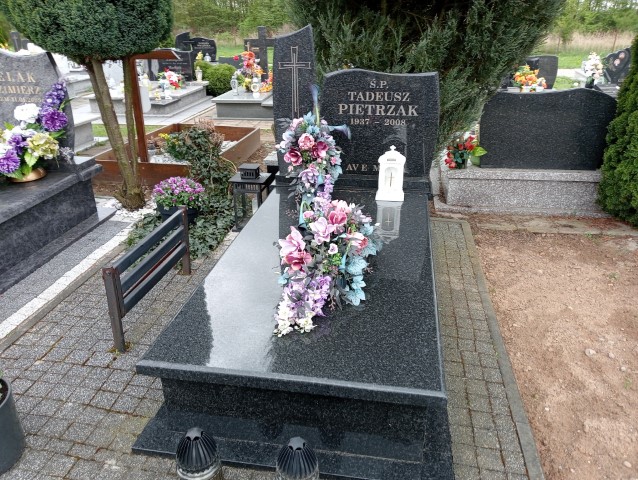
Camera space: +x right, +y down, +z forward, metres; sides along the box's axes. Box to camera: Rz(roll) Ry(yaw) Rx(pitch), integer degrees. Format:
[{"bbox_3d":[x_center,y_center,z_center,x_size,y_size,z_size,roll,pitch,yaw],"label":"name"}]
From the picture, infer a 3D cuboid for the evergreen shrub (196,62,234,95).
[{"bbox_3d":[-1.984,-3.116,10.000,0.760,0.640,0.740,5,24,8],"label":"evergreen shrub"}]

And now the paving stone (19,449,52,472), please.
[{"bbox_3d":[-0.992,0.799,1.813,0.092,0.060,0.090,5,23,10],"label":"paving stone"}]

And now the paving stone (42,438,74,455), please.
[{"bbox_3d":[-0.937,0.772,1.876,0.095,0.060,0.052,5,24,11],"label":"paving stone"}]

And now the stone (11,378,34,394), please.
[{"bbox_3d":[-1.251,0.641,2.180,0.086,0.060,0.087,5,23,10],"label":"stone"}]

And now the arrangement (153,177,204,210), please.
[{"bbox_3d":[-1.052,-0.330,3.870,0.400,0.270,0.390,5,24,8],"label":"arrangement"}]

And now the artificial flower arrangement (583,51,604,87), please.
[{"bbox_3d":[5.287,-3.274,9.950,0.420,0.680,0.400,5,24,8],"label":"artificial flower arrangement"}]

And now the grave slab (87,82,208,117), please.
[{"bbox_3d":[-2.729,-2.421,8.789,1.298,0.274,2.333,3,23,5],"label":"grave slab"}]

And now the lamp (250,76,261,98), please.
[{"bbox_3d":[-1.010,-2.427,8.224,0.155,0.310,0.140,5,24,8],"label":"lamp"}]

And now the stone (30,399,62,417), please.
[{"bbox_3d":[-1.143,0.736,2.190,0.100,0.060,0.100,5,24,8],"label":"stone"}]

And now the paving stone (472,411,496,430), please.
[{"bbox_3d":[0.693,0.787,2.199,0.100,0.060,0.100,5,24,8],"label":"paving stone"}]

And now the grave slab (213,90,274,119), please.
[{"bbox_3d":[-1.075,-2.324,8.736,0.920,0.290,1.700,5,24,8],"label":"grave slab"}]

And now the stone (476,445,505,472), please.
[{"bbox_3d":[0.603,0.799,1.828,0.084,0.060,0.095,4,23,8],"label":"stone"}]

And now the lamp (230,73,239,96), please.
[{"bbox_3d":[-1.367,-2.509,8.346,0.125,0.340,0.125,5,24,8],"label":"lamp"}]

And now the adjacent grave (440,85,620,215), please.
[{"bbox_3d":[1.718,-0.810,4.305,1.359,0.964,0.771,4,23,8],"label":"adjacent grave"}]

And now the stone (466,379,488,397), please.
[{"bbox_3d":[0.724,0.704,2.385,0.100,0.060,0.100,5,24,8],"label":"stone"}]

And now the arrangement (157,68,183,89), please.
[{"bbox_3d":[-2.580,-2.756,8.889,0.396,0.325,0.284,4,23,8],"label":"arrangement"}]

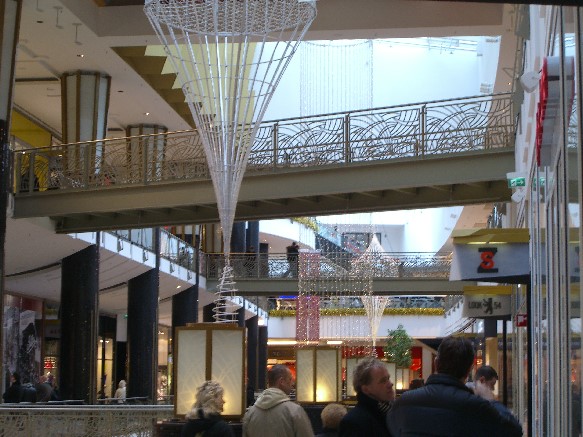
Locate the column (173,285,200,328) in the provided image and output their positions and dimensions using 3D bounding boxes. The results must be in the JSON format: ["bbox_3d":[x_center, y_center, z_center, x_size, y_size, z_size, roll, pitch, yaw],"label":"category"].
[{"bbox_3d":[-4.339,5.574,55.034,1.050,5.600,1.050,1,-7,-1],"label":"column"}]

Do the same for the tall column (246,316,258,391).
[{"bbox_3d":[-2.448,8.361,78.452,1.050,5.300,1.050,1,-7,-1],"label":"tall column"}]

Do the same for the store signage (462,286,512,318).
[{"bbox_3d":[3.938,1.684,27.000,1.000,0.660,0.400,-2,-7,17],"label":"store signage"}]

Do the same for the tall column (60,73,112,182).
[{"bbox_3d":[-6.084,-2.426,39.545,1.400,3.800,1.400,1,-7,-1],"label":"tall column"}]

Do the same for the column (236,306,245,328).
[{"bbox_3d":[-2.973,7.521,70.634,1.050,5.600,1.050,1,-7,-1],"label":"column"}]

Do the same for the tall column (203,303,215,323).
[{"bbox_3d":[-3.587,6.624,62.834,1.050,5.600,1.050,1,-7,-1],"label":"tall column"}]

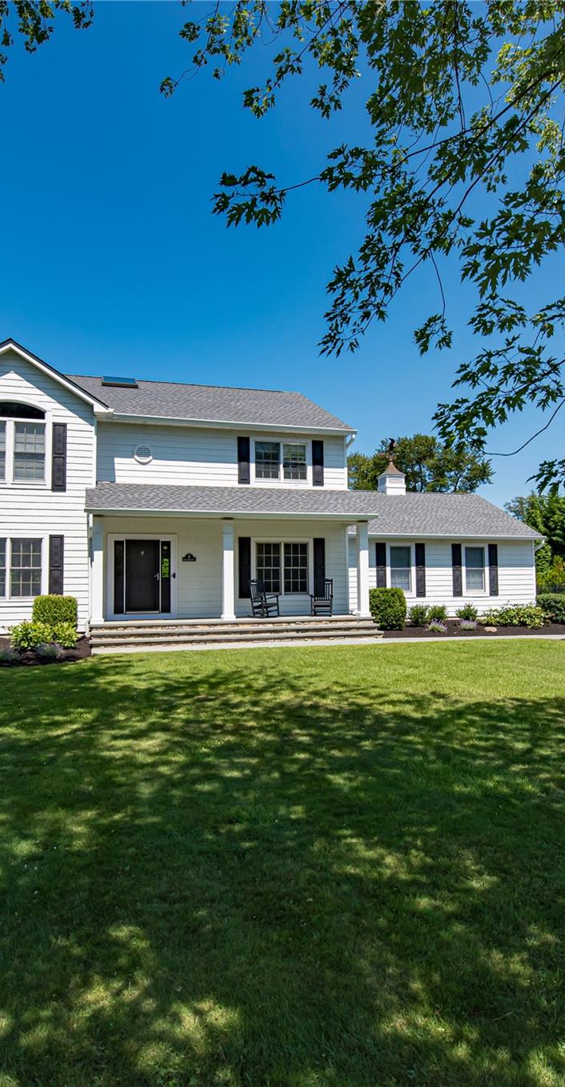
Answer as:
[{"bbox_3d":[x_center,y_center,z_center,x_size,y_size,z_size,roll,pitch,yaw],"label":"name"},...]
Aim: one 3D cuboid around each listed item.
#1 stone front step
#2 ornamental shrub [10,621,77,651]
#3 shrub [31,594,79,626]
[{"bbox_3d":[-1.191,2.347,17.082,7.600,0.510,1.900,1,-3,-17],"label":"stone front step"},{"bbox_3d":[-5.477,2.066,14.500,1.400,0.620,0.950,1,-3,-17],"label":"ornamental shrub"},{"bbox_3d":[-5.657,1.871,15.800,1.070,1.120,1.050,1,-3,-17],"label":"shrub"}]

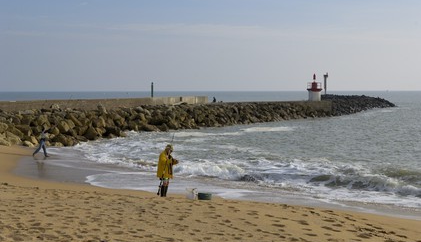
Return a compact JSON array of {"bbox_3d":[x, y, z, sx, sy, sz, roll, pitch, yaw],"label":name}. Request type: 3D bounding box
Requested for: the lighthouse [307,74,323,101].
[{"bbox_3d":[17.322,-5.561,129.910,2.500,4.650,2.500,0,2,0],"label":"lighthouse"}]

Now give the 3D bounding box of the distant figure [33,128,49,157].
[{"bbox_3d":[-9.480,1.194,43.968,0.980,1.660,0.600,0,2,-7],"label":"distant figure"}]

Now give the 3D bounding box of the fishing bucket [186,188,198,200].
[{"bbox_3d":[-0.563,2.279,24.494,0.360,0.330,0.360,0,2,0],"label":"fishing bucket"}]

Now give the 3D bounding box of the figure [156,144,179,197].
[{"bbox_3d":[-1.393,1.590,25.067,0.600,1.700,0.560,2,3,33],"label":"figure"}]

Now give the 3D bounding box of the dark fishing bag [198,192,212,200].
[{"bbox_3d":[-0.166,2.348,24.497,0.430,0.180,0.430,0,2,0],"label":"dark fishing bag"}]

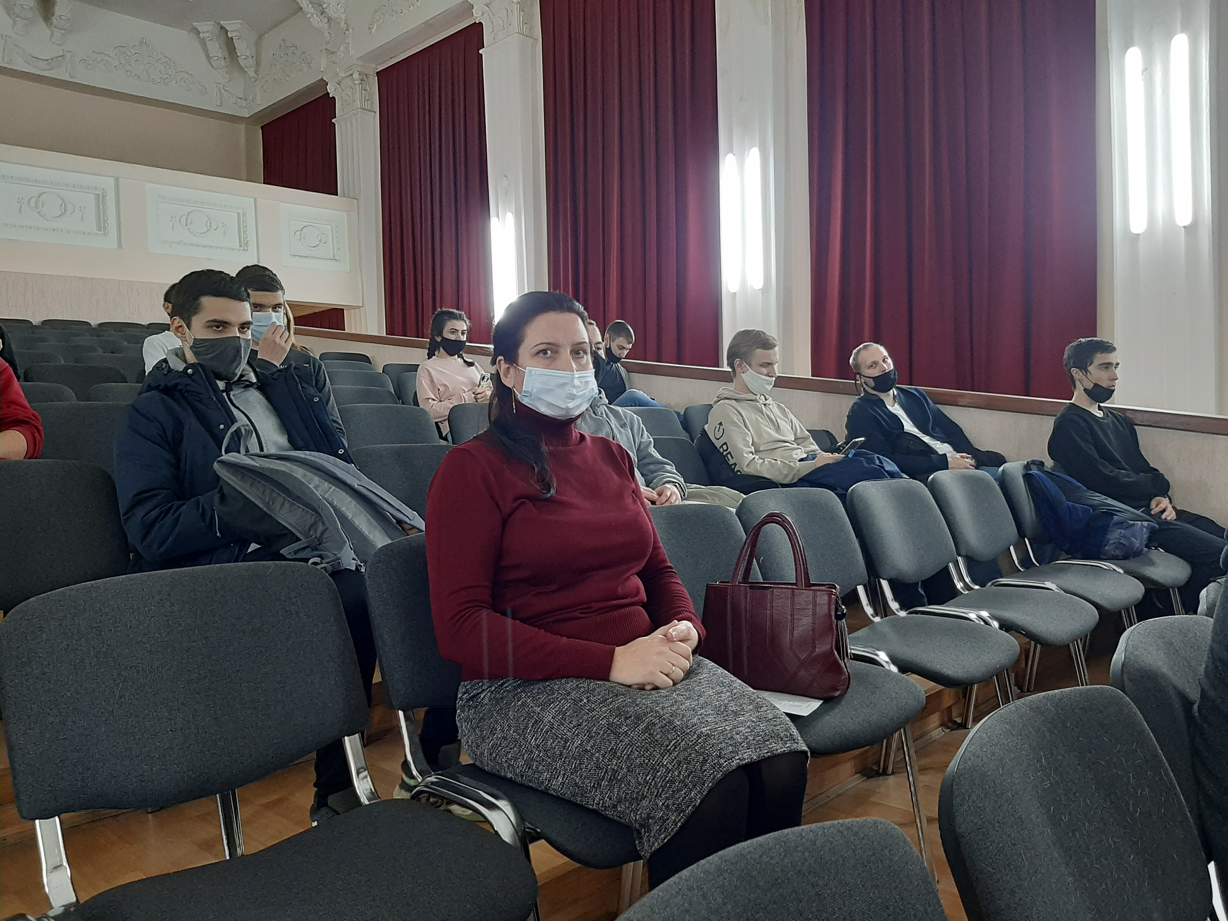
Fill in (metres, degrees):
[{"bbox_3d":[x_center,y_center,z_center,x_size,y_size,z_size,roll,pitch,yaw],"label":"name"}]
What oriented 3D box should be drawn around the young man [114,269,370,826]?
[{"bbox_3d":[-0.803,0.170,2.247,0.680,1.271,0.600,1,4,44],"label":"young man"}]

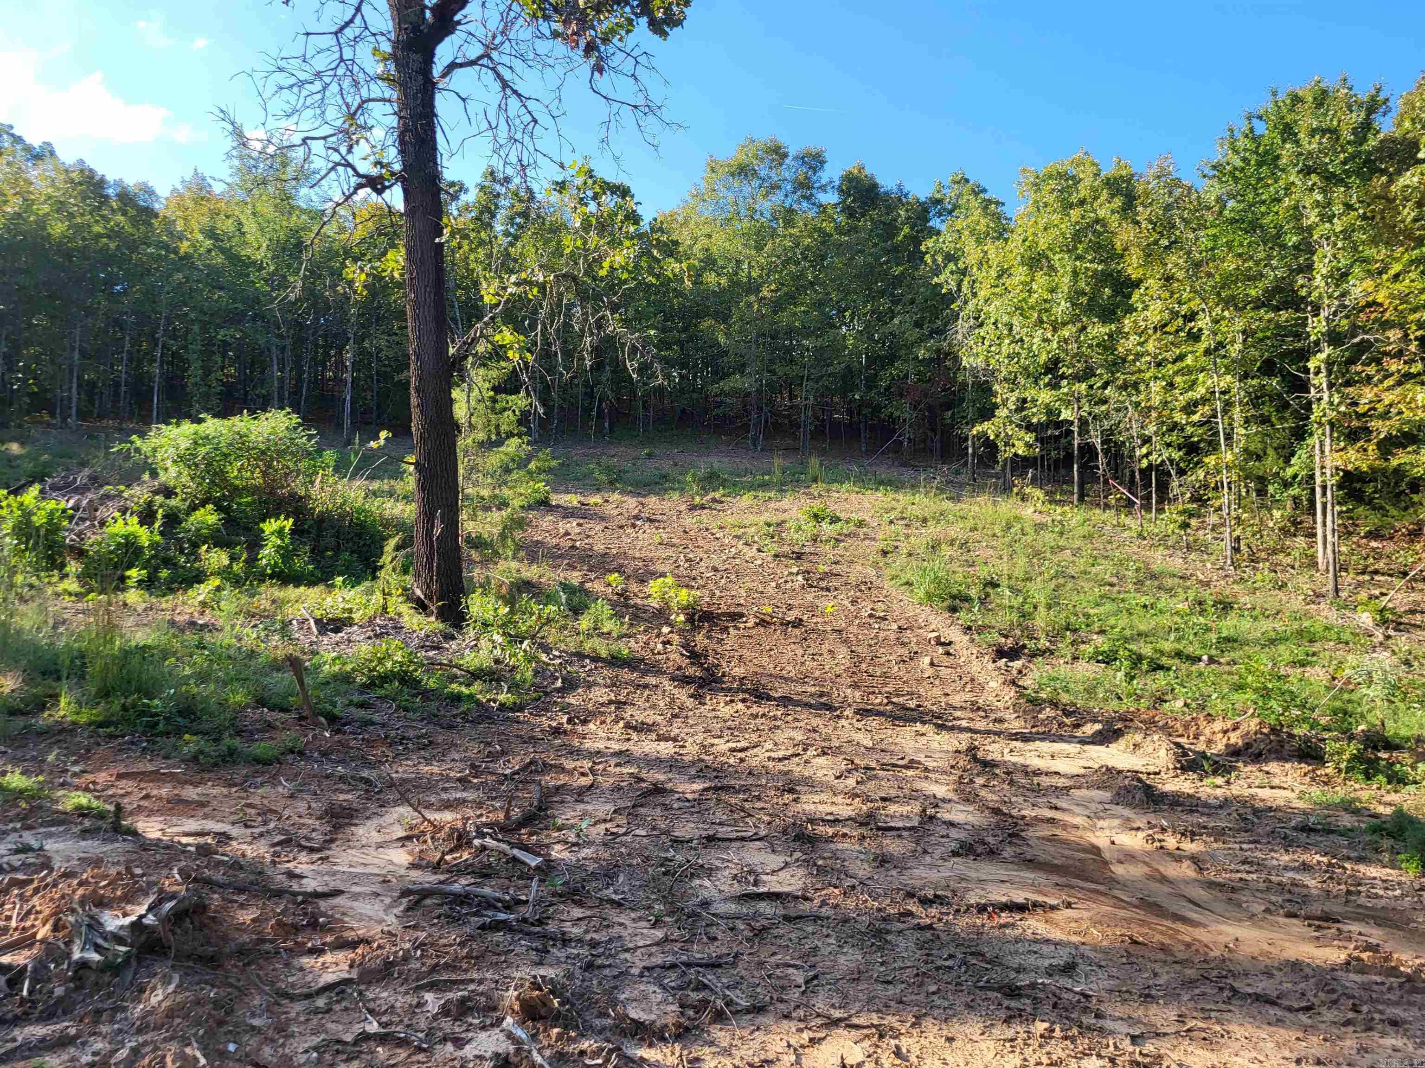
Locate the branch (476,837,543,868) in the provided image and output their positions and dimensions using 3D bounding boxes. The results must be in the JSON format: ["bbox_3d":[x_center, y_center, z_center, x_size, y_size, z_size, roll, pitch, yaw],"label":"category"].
[{"bbox_3d":[-0.930,1.460,4.900,0.360,0.070,0.080,-2,-3,33],"label":"branch"}]

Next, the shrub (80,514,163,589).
[{"bbox_3d":[-6.683,0.195,12.100,0.820,0.820,0.780,2,-3,-29],"label":"shrub"}]

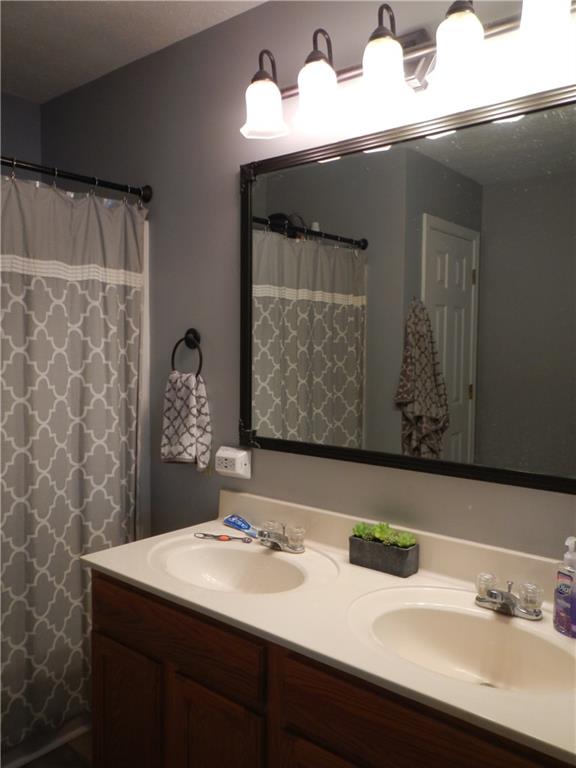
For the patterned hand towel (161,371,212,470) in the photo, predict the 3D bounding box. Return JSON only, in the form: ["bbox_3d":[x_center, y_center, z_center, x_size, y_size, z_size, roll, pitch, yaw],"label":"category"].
[{"bbox_3d":[-0.370,0.126,2.229,0.233,0.350,0.074,3,4,39],"label":"patterned hand towel"}]

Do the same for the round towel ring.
[{"bbox_3d":[-0.356,-0.100,2.226,0.165,0.194,0.052,3,4,39],"label":"round towel ring"}]

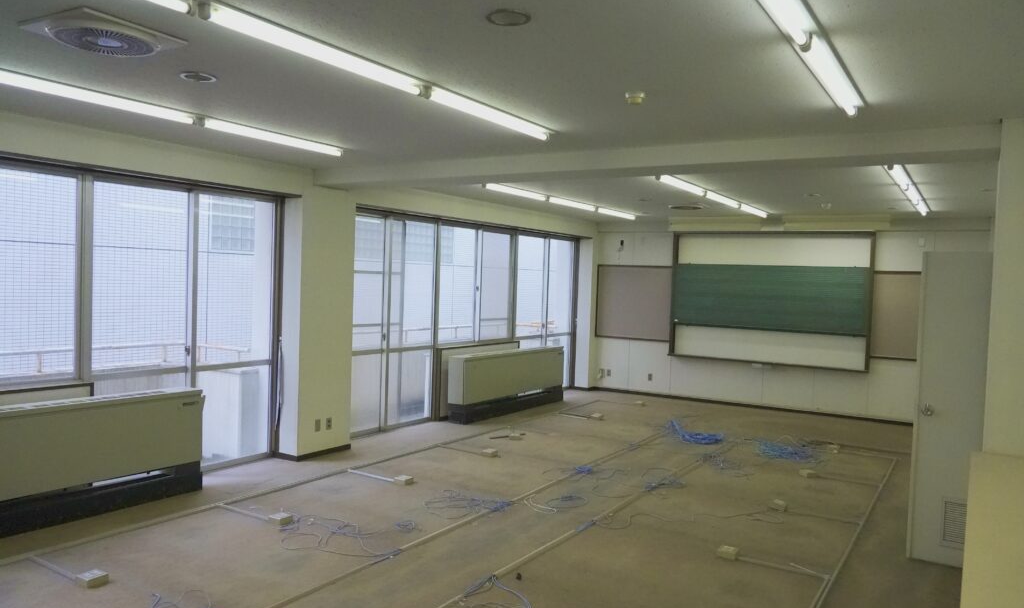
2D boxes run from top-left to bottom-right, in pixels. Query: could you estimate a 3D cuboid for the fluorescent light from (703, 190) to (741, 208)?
[{"bbox_3d":[2.329,-1.129,8.113,0.100,0.085,1.230,3,2,33],"label":"fluorescent light"}]

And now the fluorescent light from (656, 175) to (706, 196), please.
[{"bbox_3d":[1.642,-1.121,7.081,0.100,0.085,1.230,3,2,33],"label":"fluorescent light"}]

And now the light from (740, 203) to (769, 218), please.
[{"bbox_3d":[3.014,-1.139,9.171,0.100,0.085,1.230,3,2,33],"label":"light"}]

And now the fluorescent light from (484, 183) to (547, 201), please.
[{"bbox_3d":[0.072,-1.184,7.949,0.130,0.072,1.252,3,2,32],"label":"fluorescent light"}]

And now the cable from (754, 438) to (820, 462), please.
[{"bbox_3d":[2.911,1.535,7.804,0.618,0.090,0.774,3,2,21],"label":"cable"}]

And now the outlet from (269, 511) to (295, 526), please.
[{"bbox_3d":[-1.657,1.542,5.311,0.112,0.044,0.112,3,2,32],"label":"outlet"}]

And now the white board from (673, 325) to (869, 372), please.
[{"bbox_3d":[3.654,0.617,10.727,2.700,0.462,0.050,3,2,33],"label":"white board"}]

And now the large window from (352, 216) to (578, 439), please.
[{"bbox_3d":[-0.451,0.196,10.063,0.120,2.502,5.598,3,2,32],"label":"large window"}]

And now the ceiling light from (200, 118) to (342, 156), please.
[{"bbox_3d":[-1.659,-1.155,5.212,0.130,0.072,1.240,3,2,32],"label":"ceiling light"}]

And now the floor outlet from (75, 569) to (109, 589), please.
[{"bbox_3d":[-2.367,1.554,4.180,0.116,0.044,0.113,3,2,32],"label":"floor outlet"}]

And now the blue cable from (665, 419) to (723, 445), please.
[{"bbox_3d":[2.084,1.461,8.495,0.606,0.140,0.734,2,2,14],"label":"blue cable"}]

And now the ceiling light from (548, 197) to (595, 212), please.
[{"bbox_3d":[0.757,-1.195,9.032,0.130,0.072,1.269,3,2,32],"label":"ceiling light"}]

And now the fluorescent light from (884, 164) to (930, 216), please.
[{"bbox_3d":[3.832,-1.029,7.089,0.130,0.072,3.722,3,2,32],"label":"fluorescent light"}]

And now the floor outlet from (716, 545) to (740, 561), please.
[{"bbox_3d":[1.413,1.619,4.812,0.111,0.043,0.104,3,2,32],"label":"floor outlet"}]

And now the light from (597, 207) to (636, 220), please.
[{"bbox_3d":[1.478,-1.218,10.056,0.100,0.085,1.230,3,2,33],"label":"light"}]

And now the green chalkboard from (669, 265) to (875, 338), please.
[{"bbox_3d":[3.665,-0.083,10.690,2.692,0.930,0.050,3,2,33],"label":"green chalkboard"}]

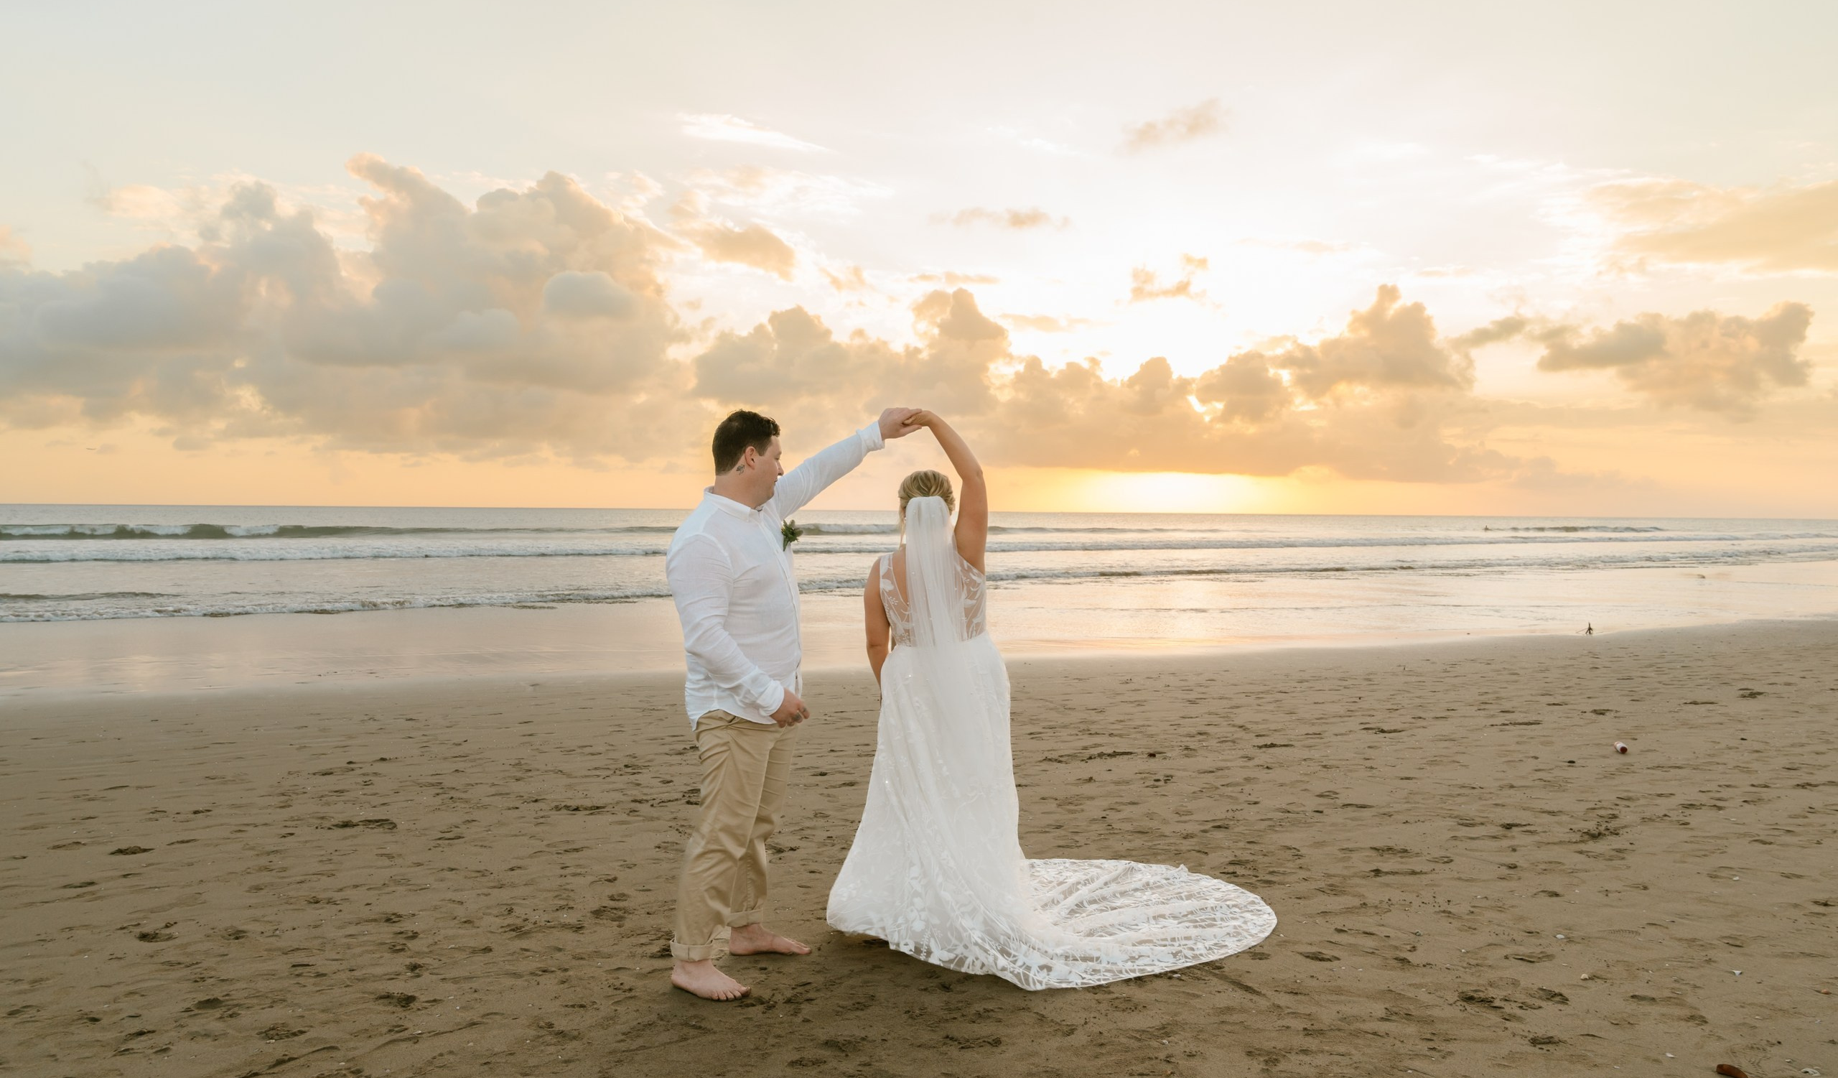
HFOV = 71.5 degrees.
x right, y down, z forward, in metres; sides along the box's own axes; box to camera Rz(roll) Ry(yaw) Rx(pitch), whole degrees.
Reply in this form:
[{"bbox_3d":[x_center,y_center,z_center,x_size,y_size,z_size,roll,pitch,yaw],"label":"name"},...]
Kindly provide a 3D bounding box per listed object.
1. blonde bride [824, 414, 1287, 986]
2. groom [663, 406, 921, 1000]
[{"bbox_3d":[0.480,0.472,4.540,1.600,1.810,1.200,0,1,-10],"label":"blonde bride"},{"bbox_3d":[-0.410,0.477,4.090,0.720,1.810,0.620,1,1,17],"label":"groom"}]

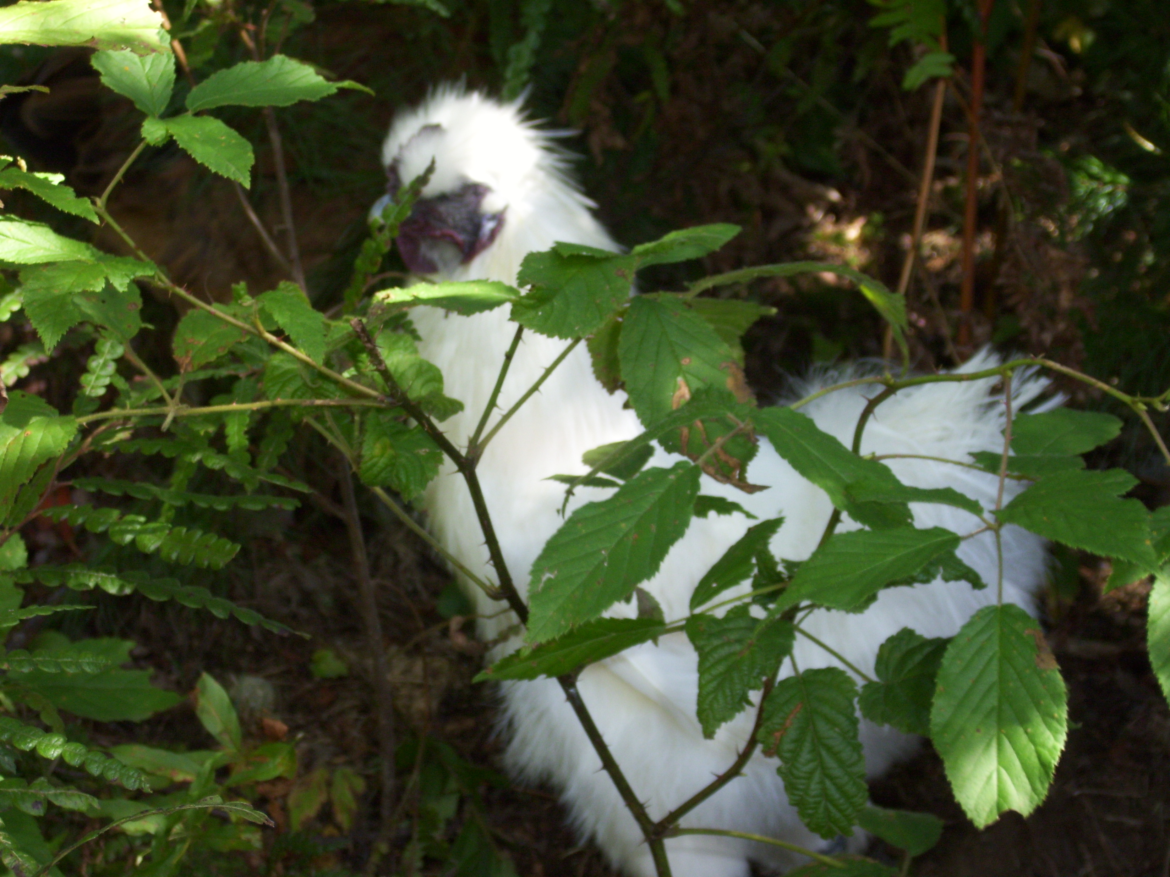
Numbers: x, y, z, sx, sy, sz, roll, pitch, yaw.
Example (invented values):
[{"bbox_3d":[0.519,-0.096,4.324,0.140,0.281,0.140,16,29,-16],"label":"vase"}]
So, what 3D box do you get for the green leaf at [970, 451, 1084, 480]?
[{"bbox_3d":[0.168,0.010,1.310,0.047,0.011,0.026,6,18,12],"label":"green leaf"}]

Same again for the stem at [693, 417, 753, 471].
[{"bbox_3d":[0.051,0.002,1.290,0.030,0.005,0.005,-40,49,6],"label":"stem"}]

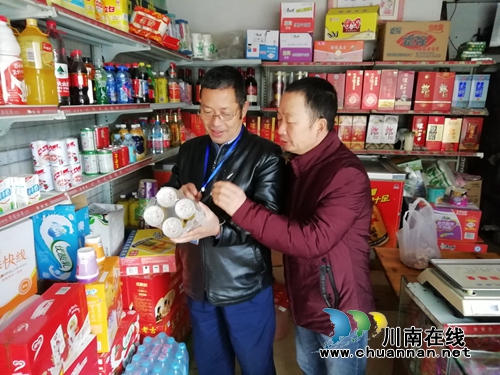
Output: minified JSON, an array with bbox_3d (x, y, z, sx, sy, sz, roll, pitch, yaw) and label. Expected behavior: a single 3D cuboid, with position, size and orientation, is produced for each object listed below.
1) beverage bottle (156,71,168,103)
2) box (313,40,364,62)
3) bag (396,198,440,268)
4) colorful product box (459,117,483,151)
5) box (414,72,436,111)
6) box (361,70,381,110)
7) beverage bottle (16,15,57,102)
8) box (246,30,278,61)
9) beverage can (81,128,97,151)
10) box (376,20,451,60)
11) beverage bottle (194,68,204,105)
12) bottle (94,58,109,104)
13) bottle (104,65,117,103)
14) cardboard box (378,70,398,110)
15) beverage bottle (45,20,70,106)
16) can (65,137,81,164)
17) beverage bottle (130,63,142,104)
[{"bbox_3d":[-0.615,-0.701,2.642,0.071,0.217,0.071,2,13,7],"label":"beverage bottle"},{"bbox_3d":[0.714,-1.092,3.064,0.381,0.163,0.220,2,13,7],"label":"box"},{"bbox_3d":[0.915,0.250,2.040,0.205,0.355,0.170,3,13,10],"label":"bag"},{"bbox_3d":[1.803,-0.439,3.092,0.147,0.267,0.110,2,13,7],"label":"colorful product box"},{"bbox_3d":[1.313,-0.723,2.839,0.133,0.274,0.120,3,13,10],"label":"box"},{"bbox_3d":[0.934,-0.748,2.903,0.122,0.288,0.115,3,13,10],"label":"box"},{"bbox_3d":[-0.807,-0.475,1.432,0.110,0.314,0.110,6,14,21],"label":"beverage bottle"},{"bbox_3d":[0.098,-1.151,3.085,0.258,0.220,0.260,0,13,-2],"label":"box"},{"bbox_3d":[-0.794,-0.236,1.857,0.066,0.107,0.066,1,13,0],"label":"beverage can"},{"bbox_3d":[1.297,-1.149,3.016,0.468,0.286,0.260,2,13,7],"label":"box"},{"bbox_3d":[-0.419,-0.876,3.278,0.077,0.309,0.077,2,13,7],"label":"beverage bottle"},{"bbox_3d":[-0.768,-0.546,1.940,0.064,0.220,0.064,3,13,10],"label":"bottle"},{"bbox_3d":[-0.742,-0.549,2.015,0.067,0.195,0.067,2,13,7],"label":"bottle"},{"bbox_3d":[1.099,-0.777,3.014,0.123,0.307,0.115,2,13,7],"label":"cardboard box"},{"bbox_3d":[-0.777,-0.495,1.512,0.088,0.325,0.088,2,13,7],"label":"beverage bottle"},{"bbox_3d":[-0.750,-0.156,1.585,0.064,0.104,0.064,1,13,0],"label":"can"},{"bbox_3d":[-0.682,-0.629,2.260,0.064,0.226,0.064,3,13,10],"label":"beverage bottle"}]

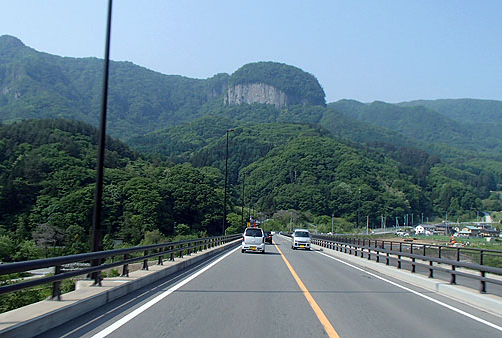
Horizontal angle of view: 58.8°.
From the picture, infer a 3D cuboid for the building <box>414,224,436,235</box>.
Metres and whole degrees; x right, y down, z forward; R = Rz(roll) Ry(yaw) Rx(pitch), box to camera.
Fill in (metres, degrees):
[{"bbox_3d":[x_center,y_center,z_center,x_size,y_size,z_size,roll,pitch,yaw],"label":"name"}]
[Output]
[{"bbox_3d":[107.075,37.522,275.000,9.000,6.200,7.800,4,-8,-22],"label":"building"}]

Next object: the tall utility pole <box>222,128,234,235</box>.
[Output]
[{"bbox_3d":[-2.280,1.793,45.211,0.900,11.200,0.300,1,-7,0],"label":"tall utility pole"}]

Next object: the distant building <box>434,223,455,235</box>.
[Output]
[{"bbox_3d":[121.589,37.576,280.000,11.000,7.200,8.000,2,-7,-6],"label":"distant building"}]

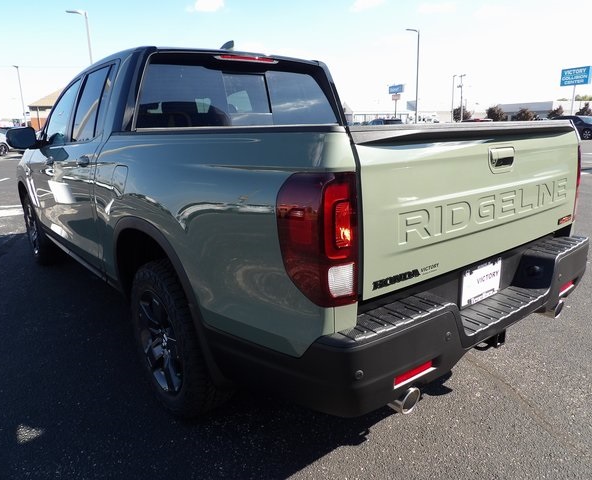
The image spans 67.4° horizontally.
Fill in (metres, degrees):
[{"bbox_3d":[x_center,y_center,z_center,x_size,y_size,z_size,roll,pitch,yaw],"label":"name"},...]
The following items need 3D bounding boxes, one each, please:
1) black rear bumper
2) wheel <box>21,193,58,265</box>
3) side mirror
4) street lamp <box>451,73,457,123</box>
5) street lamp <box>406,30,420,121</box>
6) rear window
[{"bbox_3d":[0.628,0.223,1.949,1.900,0.360,0.680,-12,18,-38],"label":"black rear bumper"},{"bbox_3d":[-2.554,-0.114,4.519,0.245,0.740,0.740,-12,18,-38],"label":"wheel"},{"bbox_3d":[-2.179,-0.816,3.529,0.225,0.170,0.140,-12,18,-38],"label":"side mirror"},{"bbox_3d":[22.290,-18.684,62.346,0.800,8.400,0.350,6,15,24],"label":"street lamp"},{"bbox_3d":[8.285,-10.755,31.899,1.050,8.000,0.350,-6,15,-21],"label":"street lamp"},{"bbox_3d":[-0.301,-0.905,2.828,1.500,0.430,0.070,-12,5,-38],"label":"rear window"}]

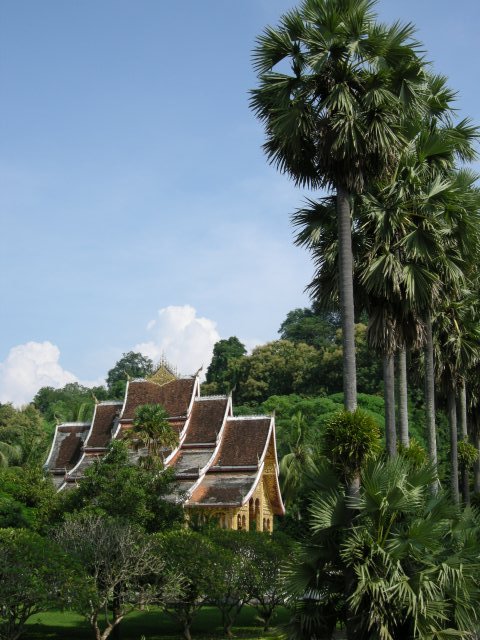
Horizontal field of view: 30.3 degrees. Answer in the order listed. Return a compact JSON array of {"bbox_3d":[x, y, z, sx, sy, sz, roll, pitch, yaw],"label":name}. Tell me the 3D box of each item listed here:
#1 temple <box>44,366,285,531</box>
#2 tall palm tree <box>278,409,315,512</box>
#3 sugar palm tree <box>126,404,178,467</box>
[{"bbox_3d":[-7.137,10.625,79.970,21.400,13.200,16.400,-4,-16,18],"label":"temple"},{"bbox_3d":[5.921,18.439,91.385,4.800,17.970,4.800,1,-15,0],"label":"tall palm tree"},{"bbox_3d":[-6.687,13.088,64.801,3.900,13.980,3.900,1,-15,0],"label":"sugar palm tree"}]

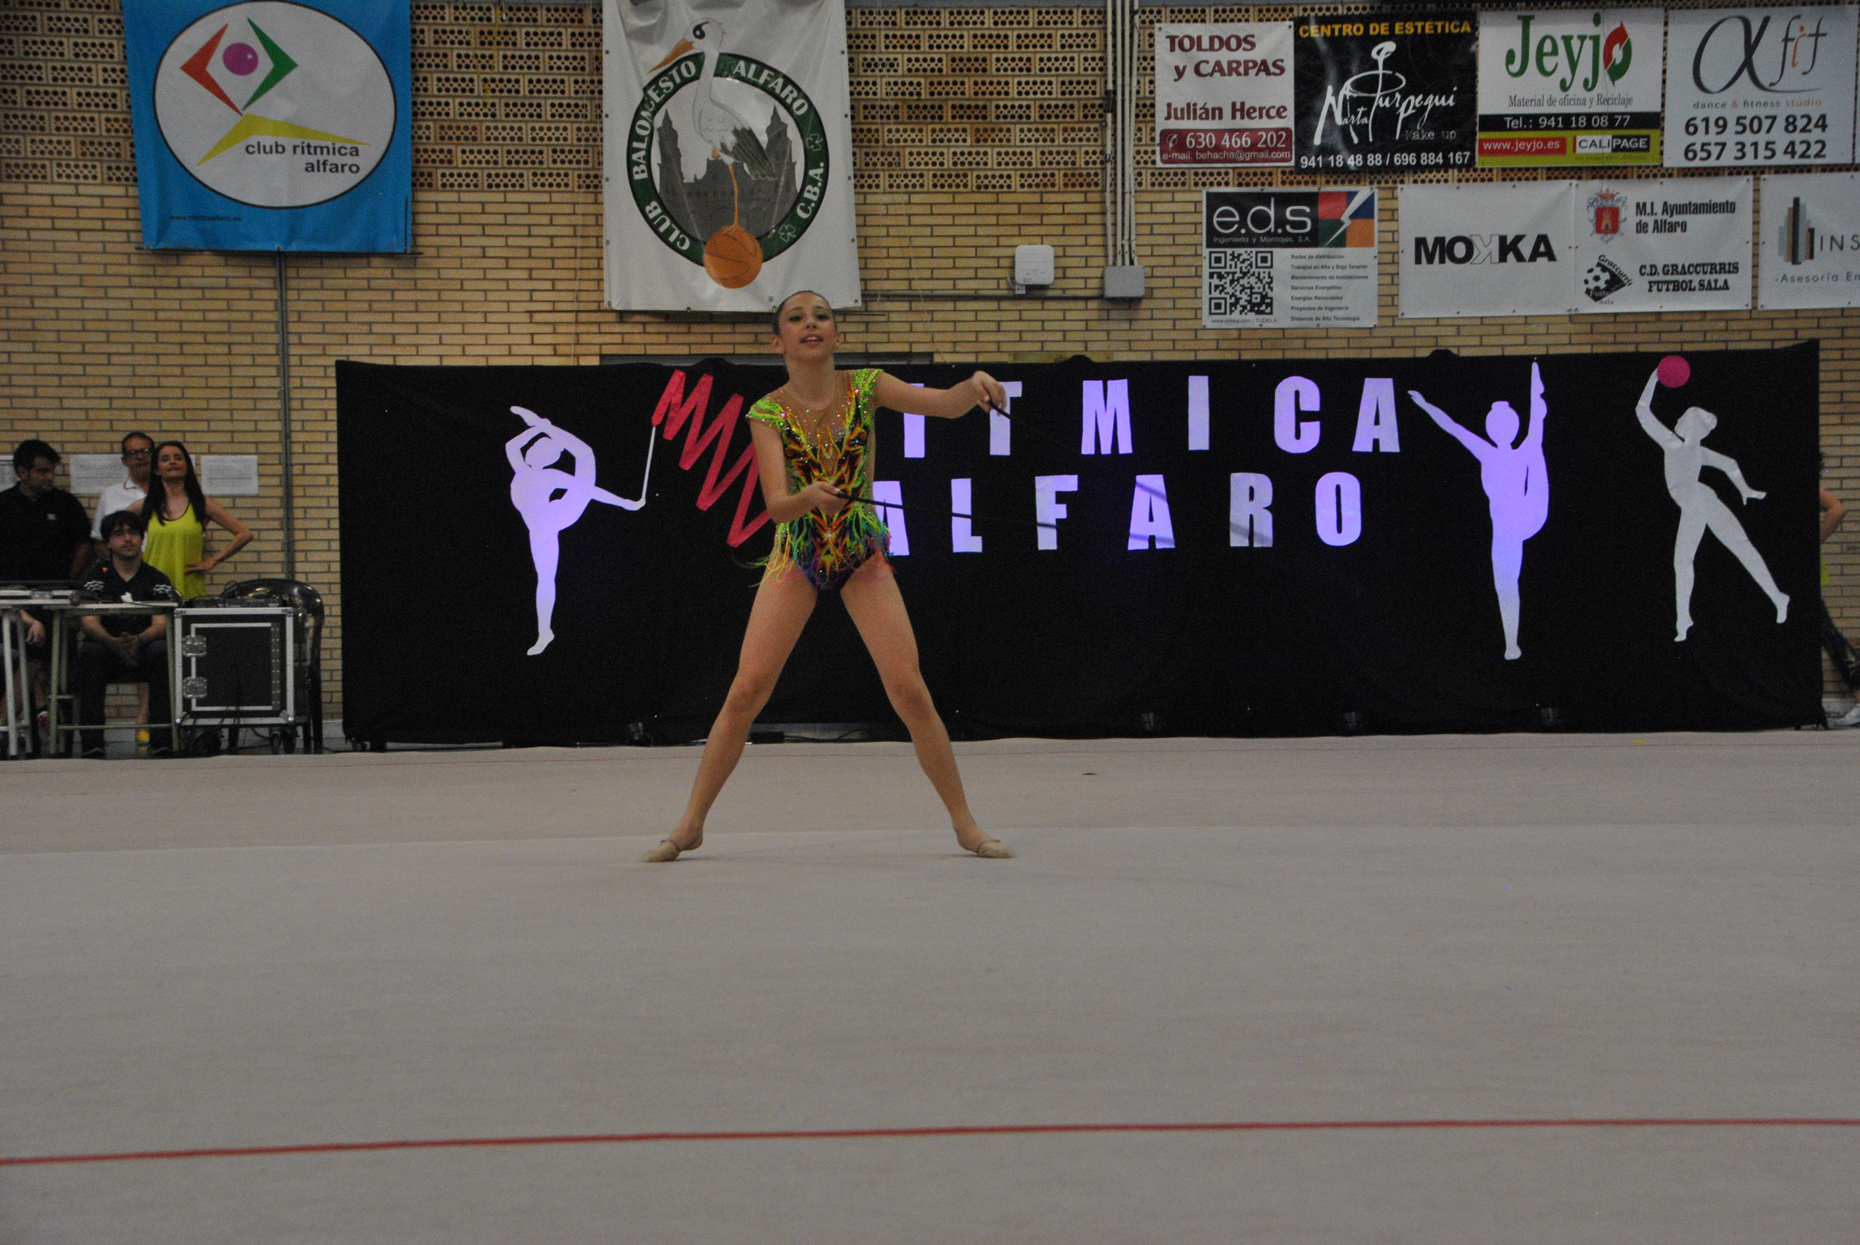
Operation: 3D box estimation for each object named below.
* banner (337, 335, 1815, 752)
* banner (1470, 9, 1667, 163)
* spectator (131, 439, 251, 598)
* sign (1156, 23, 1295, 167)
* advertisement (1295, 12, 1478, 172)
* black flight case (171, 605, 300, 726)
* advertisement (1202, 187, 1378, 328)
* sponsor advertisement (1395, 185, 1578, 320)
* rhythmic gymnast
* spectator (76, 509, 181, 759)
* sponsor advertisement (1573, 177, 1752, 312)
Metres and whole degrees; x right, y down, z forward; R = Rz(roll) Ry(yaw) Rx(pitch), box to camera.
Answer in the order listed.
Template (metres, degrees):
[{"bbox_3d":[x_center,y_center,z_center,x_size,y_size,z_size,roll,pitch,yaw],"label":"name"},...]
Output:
[{"bbox_3d":[0.783,-0.403,22.200,7.750,2.030,0.100,-1,0,-6],"label":"banner"},{"bbox_3d":[3.679,-3.072,24.375,1.067,0.885,0.020,-1,0,-5],"label":"banner"},{"bbox_3d":[-3.997,-0.161,22.900,0.680,1.640,0.330,-1,0,-9],"label":"spectator"},{"bbox_3d":[1.683,-3.007,24.192,0.778,0.800,0.020,-1,0,-5],"label":"sign"},{"bbox_3d":[2.608,-3.036,24.277,1.036,0.874,0.020,-1,0,-5],"label":"advertisement"},{"bbox_3d":[-3.494,0.226,21.450,0.590,0.590,0.520,-1,0,-2],"label":"black flight case"},{"bbox_3d":[2.061,-2.080,24.232,0.993,0.777,0.020,-1,0,-5],"label":"advertisement"},{"bbox_3d":[3.199,-2.141,24.336,1.022,0.744,0.020,-1,0,-5],"label":"sponsor advertisement"},{"bbox_3d":[-0.277,-0.128,11.650,1.022,1.572,0.500,-1,0,-1],"label":"rhythmic gymnast"},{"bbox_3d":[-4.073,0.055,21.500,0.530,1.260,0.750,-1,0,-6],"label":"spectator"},{"bbox_3d":[4.232,-2.170,24.431,1.016,0.743,0.020,-1,0,-5],"label":"sponsor advertisement"}]

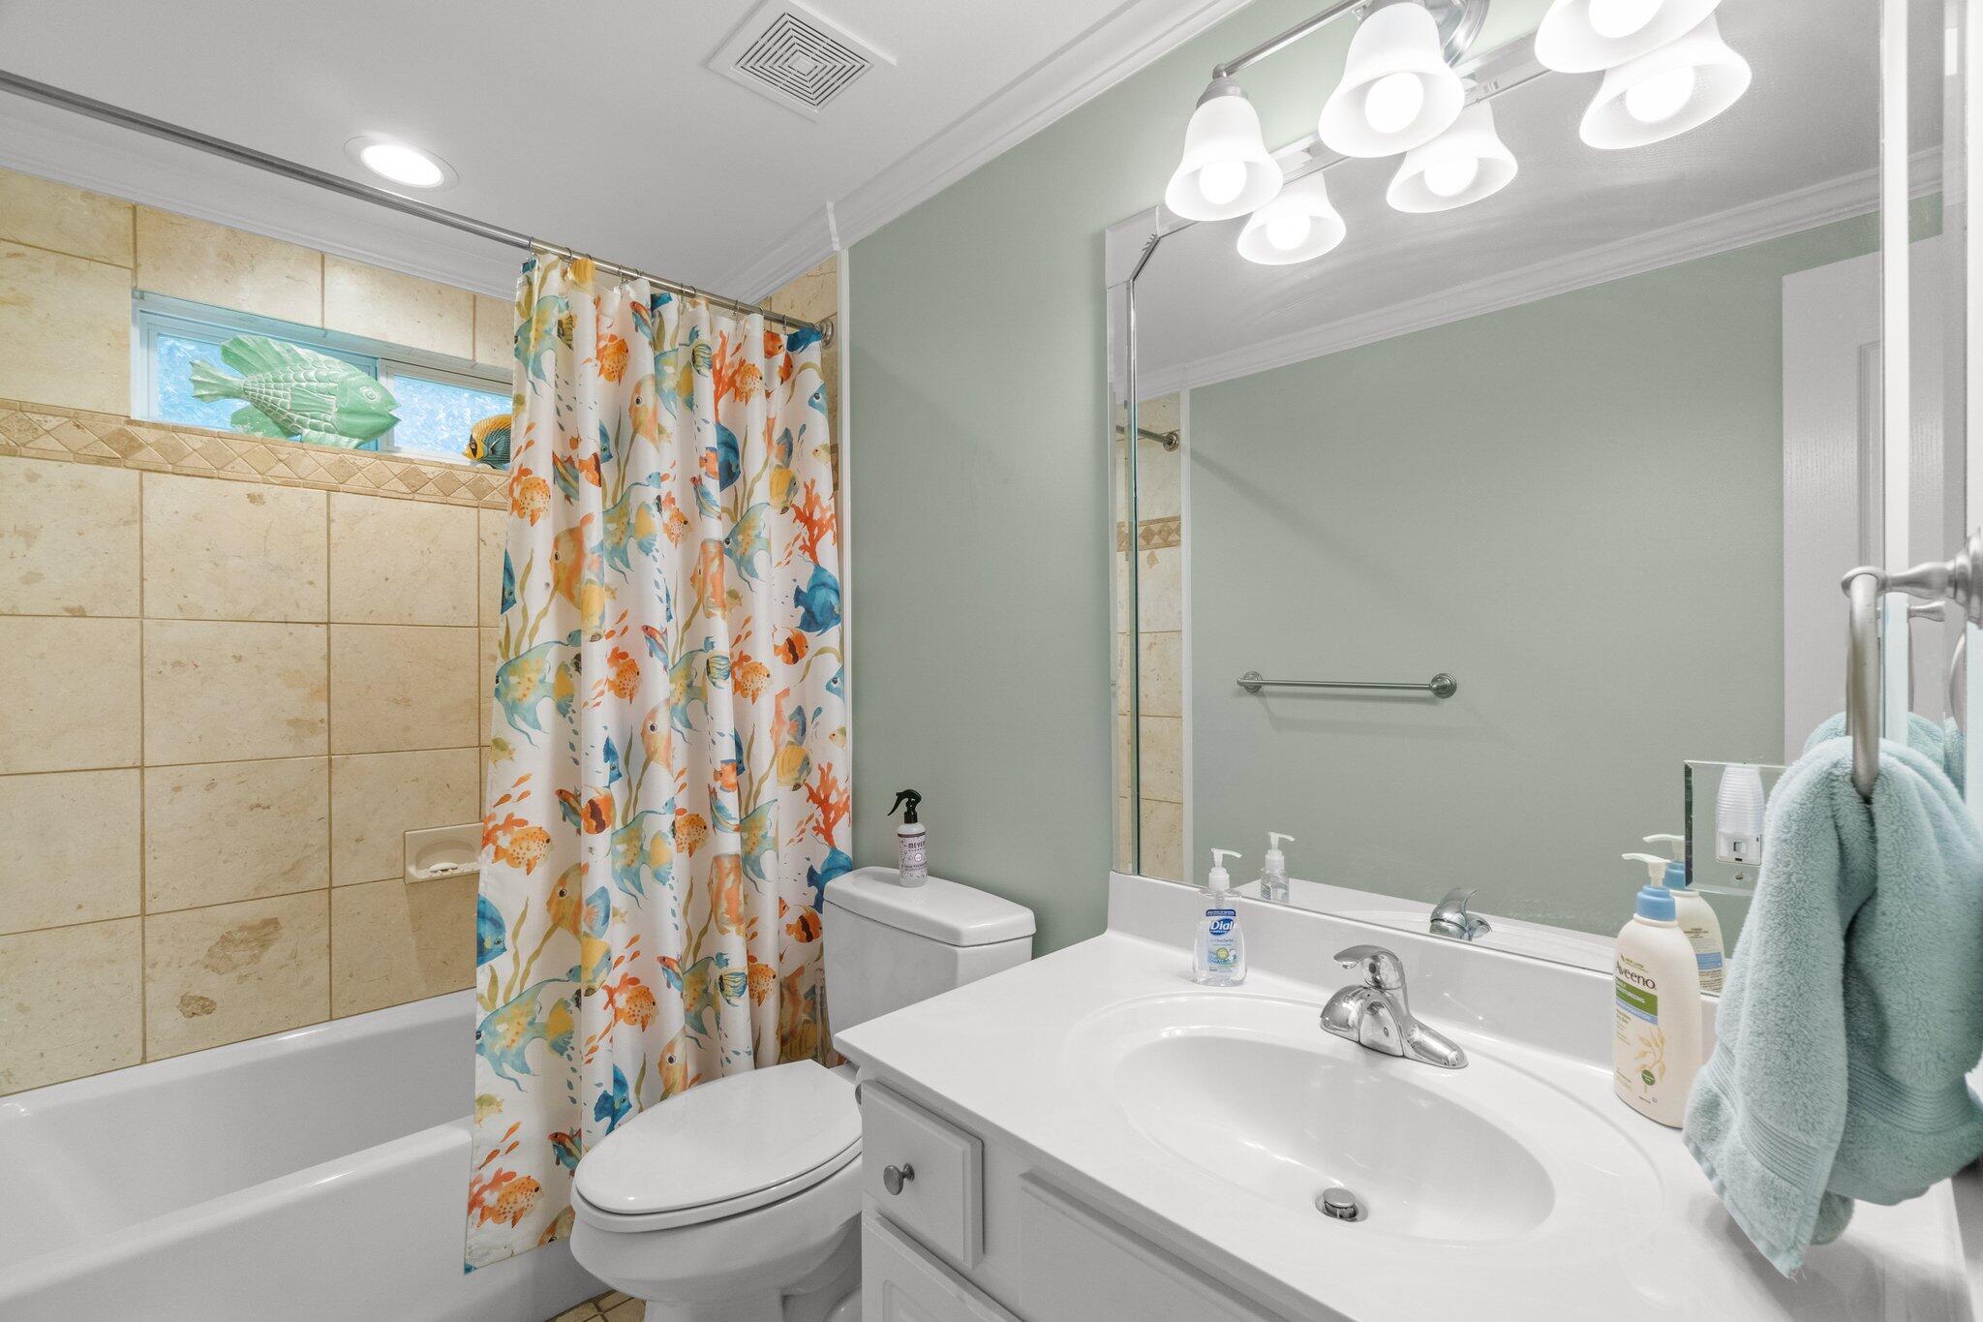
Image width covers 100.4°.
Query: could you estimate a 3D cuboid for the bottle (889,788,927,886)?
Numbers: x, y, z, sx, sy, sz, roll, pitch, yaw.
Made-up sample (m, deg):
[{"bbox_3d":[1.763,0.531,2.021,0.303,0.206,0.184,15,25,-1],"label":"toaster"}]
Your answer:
[{"bbox_3d":[-0.173,0.367,1.716,0.078,0.198,0.056,0,0,-6],"label":"bottle"}]

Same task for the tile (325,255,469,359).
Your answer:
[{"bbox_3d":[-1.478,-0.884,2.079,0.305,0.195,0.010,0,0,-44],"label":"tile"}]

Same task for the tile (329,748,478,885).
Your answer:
[{"bbox_3d":[-1.462,0.383,2.076,0.305,0.308,0.010,0,0,-44],"label":"tile"}]

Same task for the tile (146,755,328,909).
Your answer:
[{"bbox_3d":[-1.685,0.383,1.858,0.305,0.308,0.010,0,0,-44],"label":"tile"}]

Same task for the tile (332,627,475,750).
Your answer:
[{"bbox_3d":[-1.457,0.068,2.071,0.307,0.307,0.010,0,0,-44],"label":"tile"}]

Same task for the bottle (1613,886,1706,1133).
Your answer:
[{"bbox_3d":[0.653,0.315,0.811,0.058,0.240,0.083,-1,0,2],"label":"bottle"}]

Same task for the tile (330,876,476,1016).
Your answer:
[{"bbox_3d":[-1.453,0.692,2.071,0.307,0.307,0.010,0,0,-44],"label":"tile"}]

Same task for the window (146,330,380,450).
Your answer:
[{"bbox_3d":[-1.754,-0.646,2.018,0.414,0.227,0.040,0,0,-44],"label":"window"}]

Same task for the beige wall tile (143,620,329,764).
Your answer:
[{"bbox_3d":[-1.687,0.069,1.860,0.305,0.308,0.010,0,0,-44],"label":"beige wall tile"}]

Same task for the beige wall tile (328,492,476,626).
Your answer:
[{"bbox_3d":[-1.460,-0.244,2.072,0.307,0.307,0.010,0,0,-44],"label":"beige wall tile"}]

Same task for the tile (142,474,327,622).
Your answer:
[{"bbox_3d":[-1.690,-0.245,1.861,0.305,0.308,0.010,0,0,-44],"label":"tile"}]

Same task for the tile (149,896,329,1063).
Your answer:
[{"bbox_3d":[-1.678,0.693,1.854,0.307,0.307,0.010,0,0,-44],"label":"tile"}]

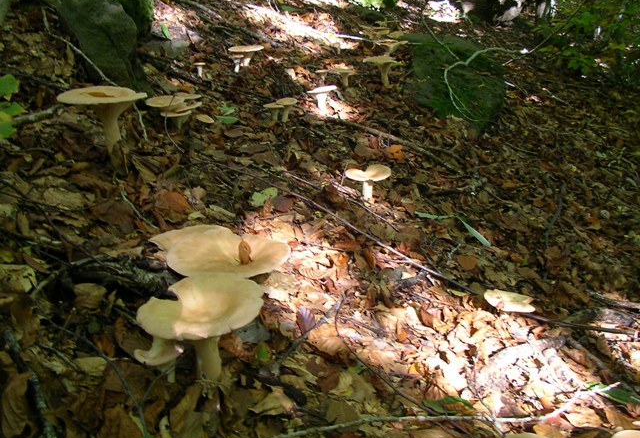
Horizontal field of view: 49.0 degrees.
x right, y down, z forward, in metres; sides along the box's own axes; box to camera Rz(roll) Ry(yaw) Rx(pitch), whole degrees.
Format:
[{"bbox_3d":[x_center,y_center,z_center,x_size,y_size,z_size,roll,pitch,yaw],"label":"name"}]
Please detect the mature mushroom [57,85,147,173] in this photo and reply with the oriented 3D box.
[{"bbox_3d":[-0.464,-0.187,1.520,0.184,0.175,0.184,0,21,0],"label":"mature mushroom"}]

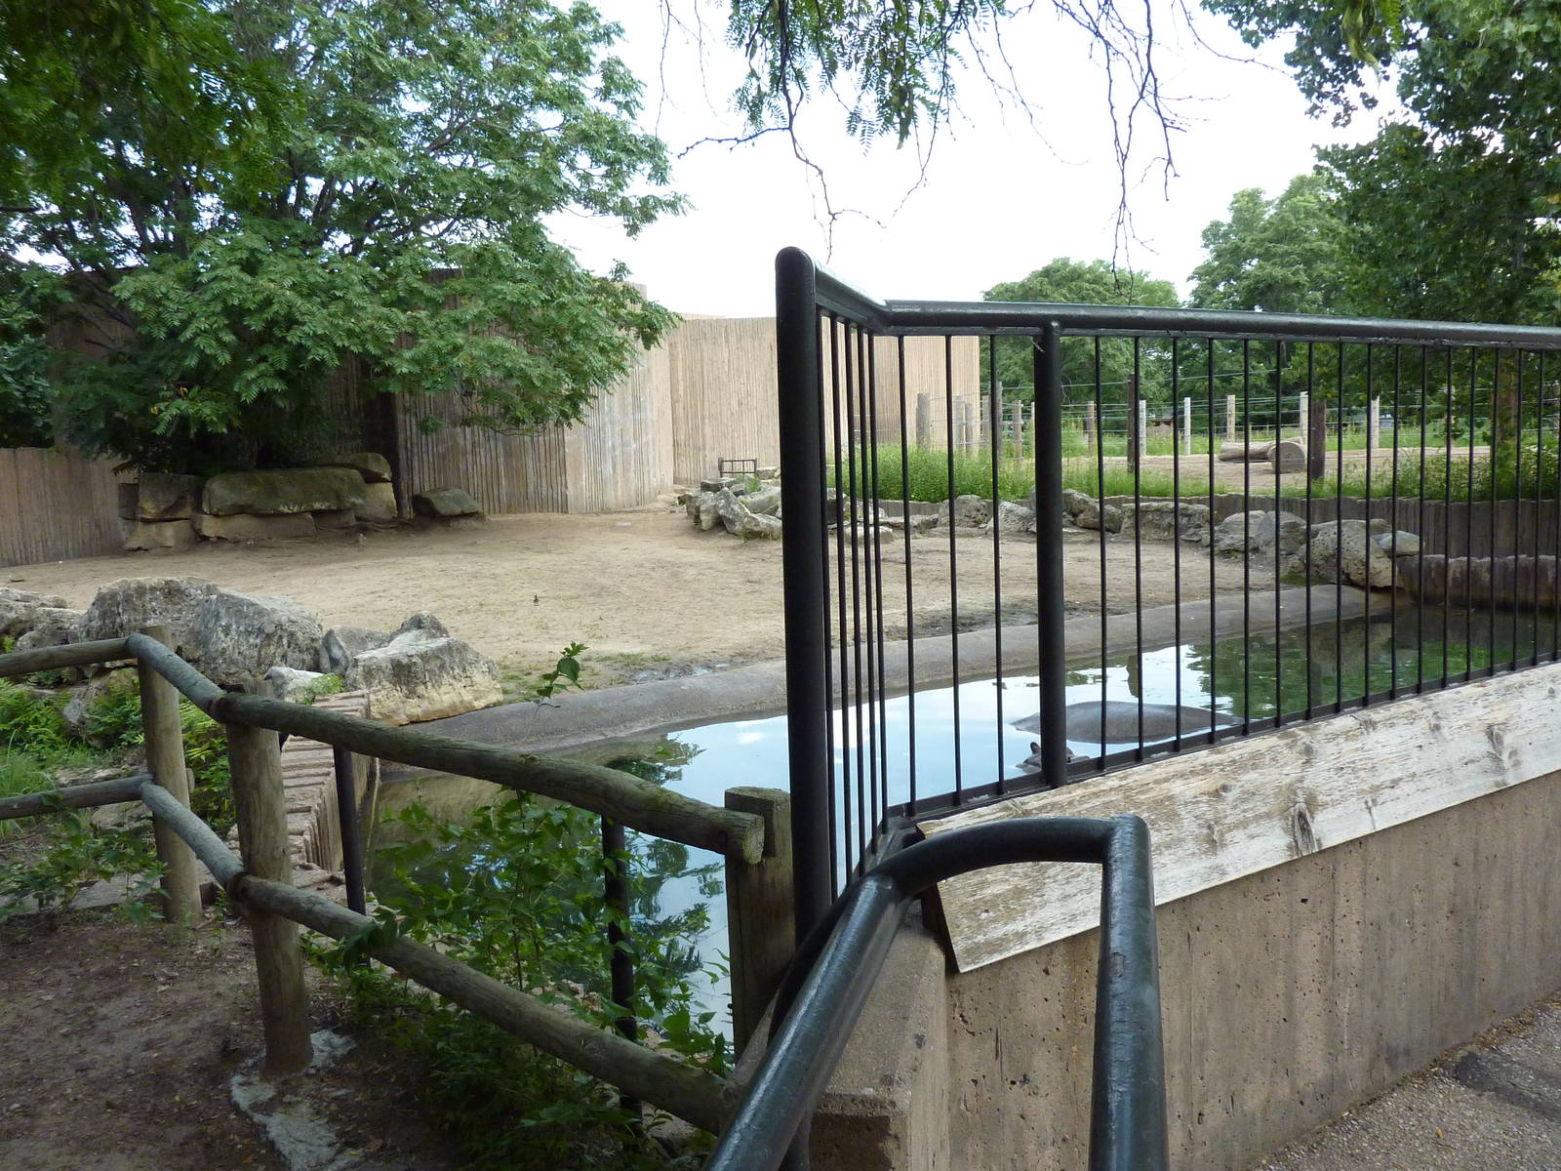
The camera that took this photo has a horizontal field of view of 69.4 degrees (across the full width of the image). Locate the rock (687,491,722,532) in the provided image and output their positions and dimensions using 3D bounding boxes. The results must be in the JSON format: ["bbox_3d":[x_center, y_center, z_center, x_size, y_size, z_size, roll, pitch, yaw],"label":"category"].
[{"bbox_3d":[-1.543,-1.505,23.000,0.700,0.780,0.750,-2,7,-4],"label":"rock"}]

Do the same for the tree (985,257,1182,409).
[{"bbox_3d":[14.872,-12.389,56.000,9.600,7.800,8.800,0,7,15],"label":"tree"}]

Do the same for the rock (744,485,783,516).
[{"bbox_3d":[-0.325,-1.778,24.000,0.950,0.620,0.800,-2,7,-1],"label":"rock"}]

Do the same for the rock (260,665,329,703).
[{"bbox_3d":[-3.414,0.697,7.900,0.470,0.290,0.400,-5,8,-24],"label":"rock"}]

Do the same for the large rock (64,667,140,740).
[{"bbox_3d":[-4.282,0.749,7.100,0.440,0.400,0.420,-6,8,-31],"label":"large rock"}]

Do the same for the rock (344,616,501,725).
[{"bbox_3d":[-2.570,0.613,8.150,1.020,0.640,0.750,-6,8,-33],"label":"rock"}]

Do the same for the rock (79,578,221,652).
[{"bbox_3d":[-5.206,0.257,9.300,1.070,0.600,0.800,-7,8,-34],"label":"rock"}]

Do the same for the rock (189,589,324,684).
[{"bbox_3d":[-4.070,0.395,8.800,0.980,0.660,0.780,-6,8,-30],"label":"rock"}]

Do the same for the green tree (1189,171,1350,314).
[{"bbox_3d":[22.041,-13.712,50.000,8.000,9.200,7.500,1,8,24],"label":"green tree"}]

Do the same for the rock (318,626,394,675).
[{"bbox_3d":[-3.383,0.521,9.000,0.570,0.370,0.500,-5,8,-26],"label":"rock"}]

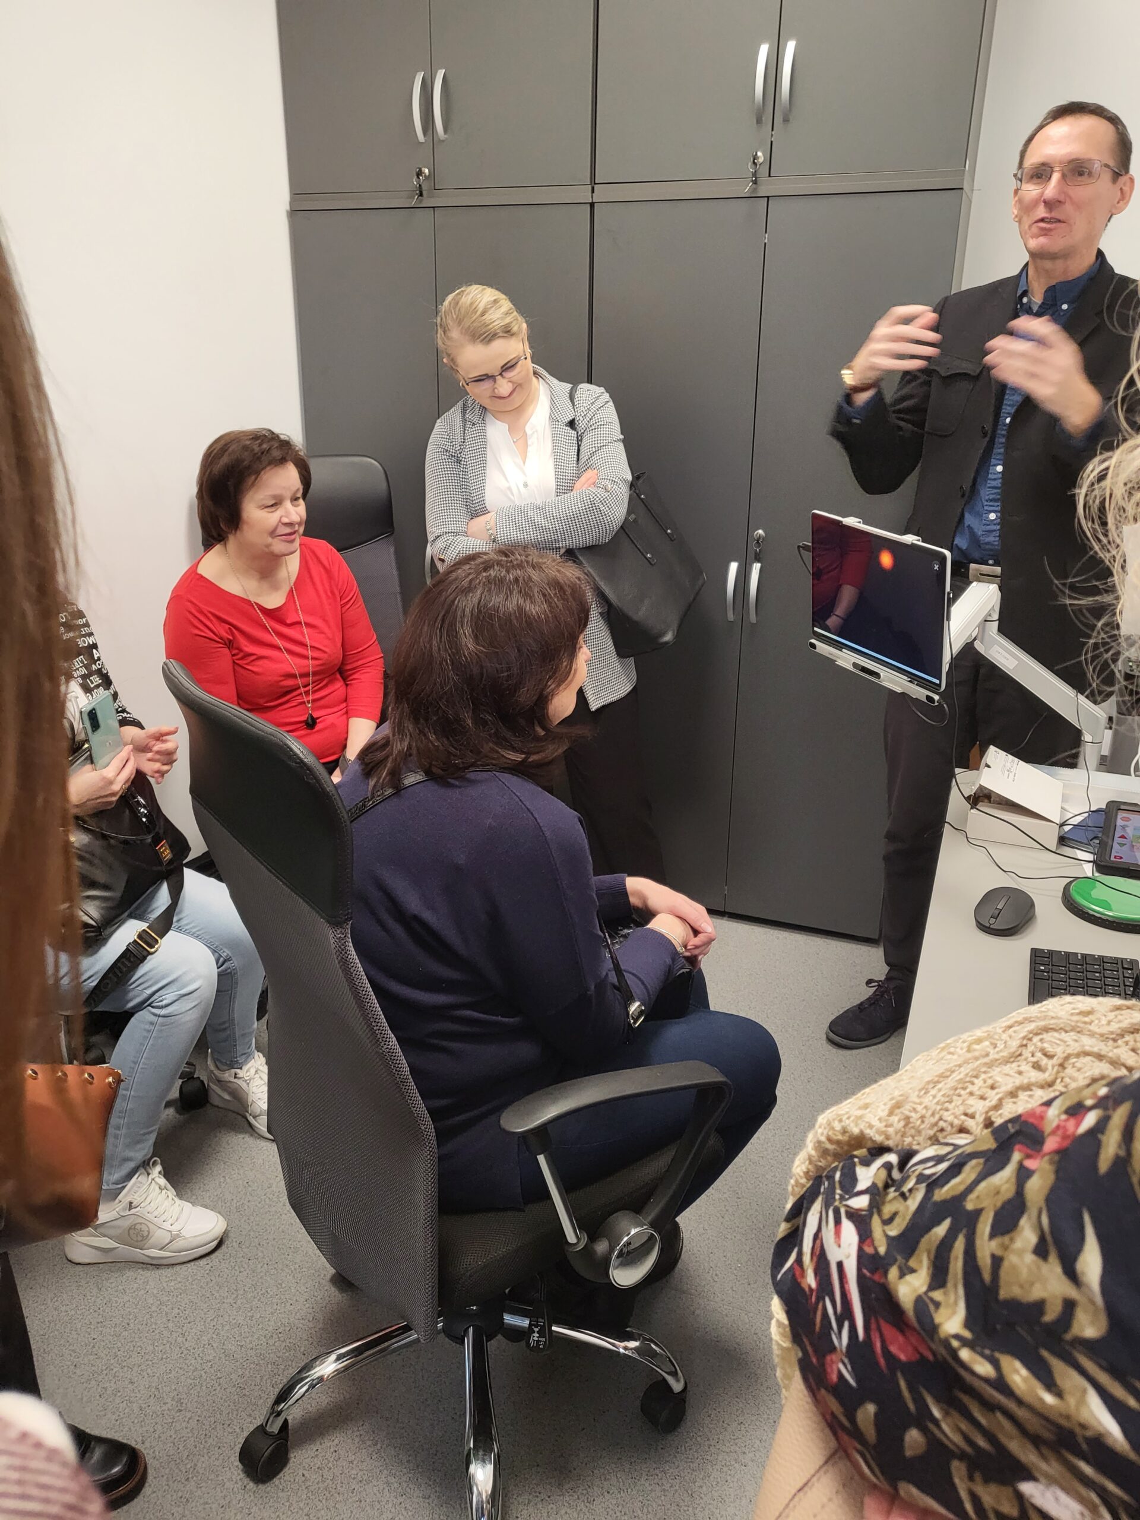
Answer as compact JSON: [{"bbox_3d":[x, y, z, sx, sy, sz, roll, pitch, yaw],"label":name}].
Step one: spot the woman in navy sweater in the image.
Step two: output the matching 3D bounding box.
[{"bbox_3d":[-0.028,0.324,1.542,0.660,1.200,0.480,-10,22,-28],"label":"woman in navy sweater"}]

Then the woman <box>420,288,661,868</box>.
[{"bbox_3d":[-0.059,-0.264,2.663,0.550,1.580,0.400,1,19,1],"label":"woman"}]

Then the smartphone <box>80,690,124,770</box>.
[{"bbox_3d":[-0.739,-0.022,1.820,0.011,0.162,0.077,14,35,44],"label":"smartphone"}]

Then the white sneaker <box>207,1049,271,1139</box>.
[{"bbox_3d":[-0.590,0.641,2.245,0.270,0.130,0.100,12,22,30],"label":"white sneaker"}]

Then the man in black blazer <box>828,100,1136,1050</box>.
[{"bbox_3d":[0.768,-0.249,2.250,0.500,1.840,0.670,-15,24,-38],"label":"man in black blazer"}]

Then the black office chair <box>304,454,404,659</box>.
[{"bbox_3d":[-0.550,-0.059,2.635,0.610,1.190,0.620,-7,20,-20],"label":"black office chair"}]

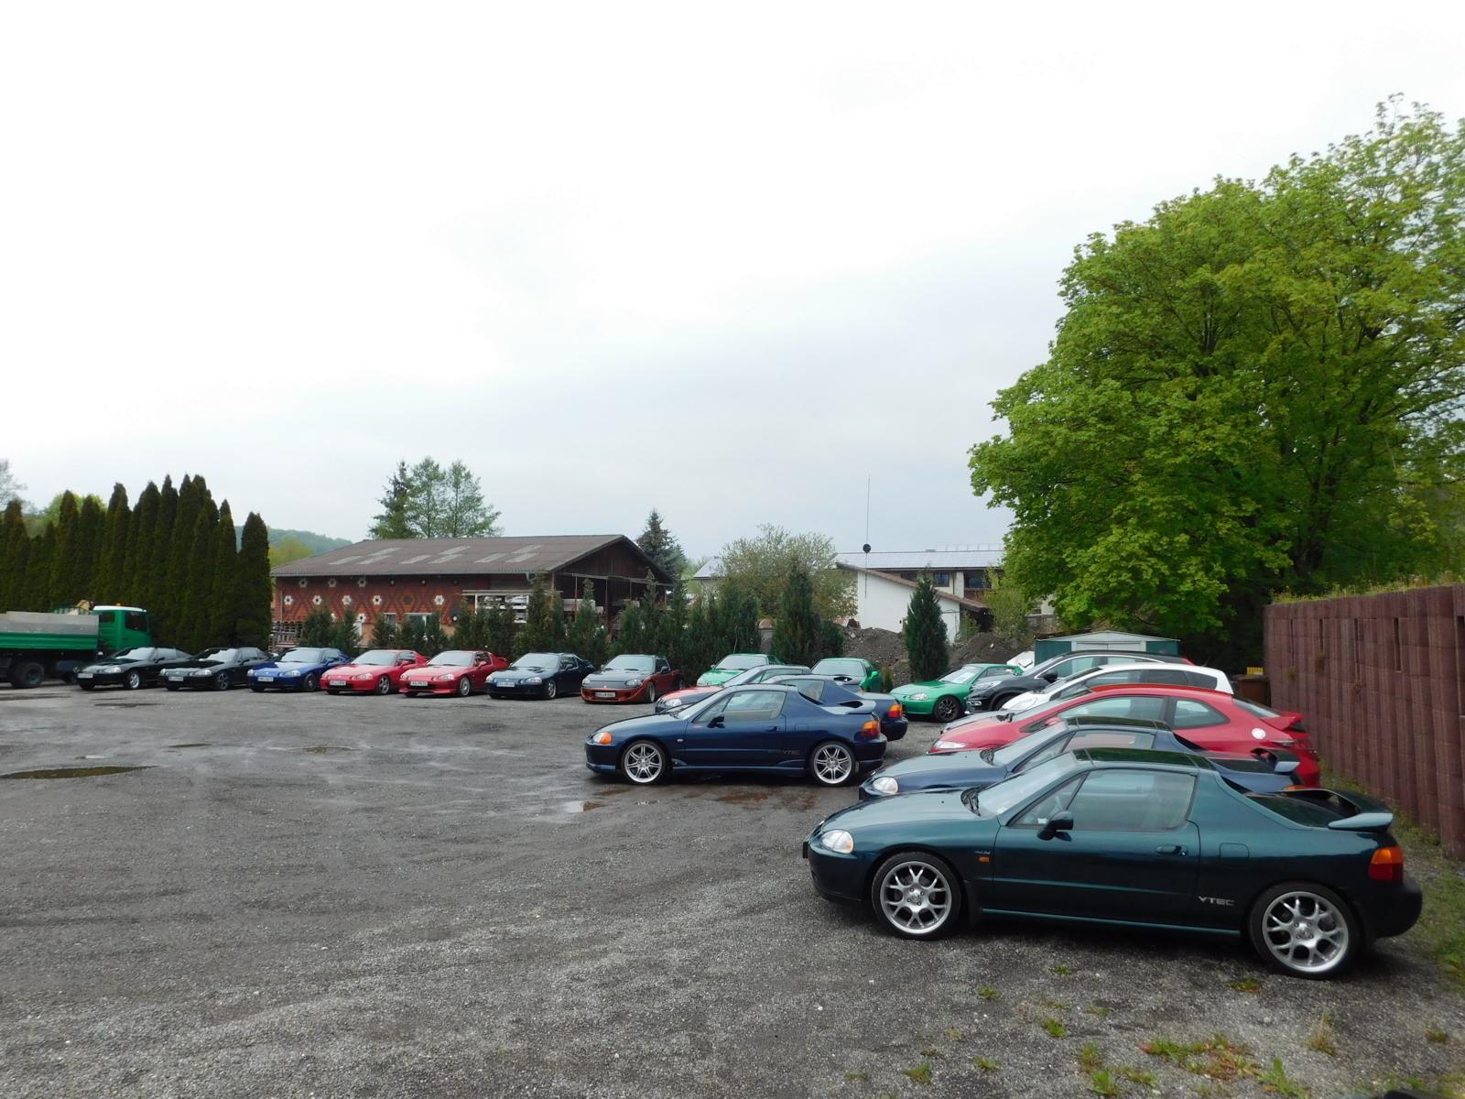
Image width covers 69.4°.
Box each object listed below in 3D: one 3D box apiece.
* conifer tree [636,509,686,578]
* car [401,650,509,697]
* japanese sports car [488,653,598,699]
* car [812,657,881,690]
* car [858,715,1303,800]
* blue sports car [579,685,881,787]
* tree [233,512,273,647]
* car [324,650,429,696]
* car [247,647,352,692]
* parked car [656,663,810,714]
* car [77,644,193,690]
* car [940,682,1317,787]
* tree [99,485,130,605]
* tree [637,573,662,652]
[{"bbox_3d":[-4.407,1.822,64.018,3.800,9.000,3.800,1,-4,-4],"label":"conifer tree"},{"bbox_3d":[-7.694,3.479,30.013,1.710,1.240,4.000,-1,-4,16],"label":"car"},{"bbox_3d":[-4.979,3.344,28.339,1.710,1.250,4.000,-1,-4,17],"label":"japanese sports car"},{"bbox_3d":[2.683,3.195,25.446,1.710,1.250,4.000,-1,-4,15],"label":"car"},{"bbox_3d":[3.228,2.209,9.976,4.000,1.260,1.720,2,-4,9],"label":"car"},{"bbox_3d":[0.079,2.426,14.230,4.000,1.240,1.710,0,-4,-1],"label":"blue sports car"},{"bbox_3d":[-16.327,1.606,35.967,1.350,5.600,1.350,2,-4,-24],"label":"tree"},{"bbox_3d":[-10.088,3.554,30.767,1.710,1.260,4.000,-1,-4,17],"label":"car"},{"bbox_3d":[-12.139,3.453,30.584,1.710,1.250,4.000,-1,-4,14],"label":"car"},{"bbox_3d":[0.540,2.880,20.300,4.000,1.240,1.710,0,-4,-2],"label":"parked car"},{"bbox_3d":[-17.996,3.567,32.354,1.710,1.240,4.000,-1,-4,15],"label":"car"},{"bbox_3d":[4.475,2.274,12.533,4.270,1.440,1.790,-1,-4,18],"label":"car"},{"bbox_3d":[-21.933,1.125,37.499,1.200,6.700,1.200,3,-4,-30],"label":"tree"},{"bbox_3d":[-2.626,2.536,33.102,0.950,3.750,0.950,1,-4,-4],"label":"tree"}]

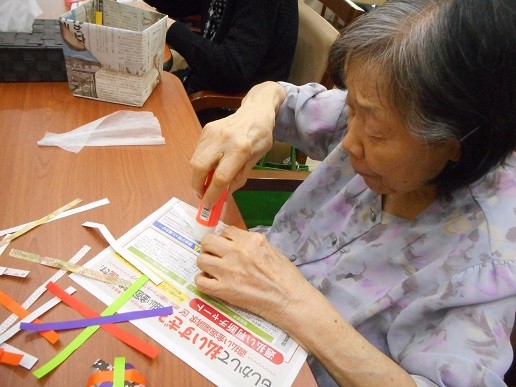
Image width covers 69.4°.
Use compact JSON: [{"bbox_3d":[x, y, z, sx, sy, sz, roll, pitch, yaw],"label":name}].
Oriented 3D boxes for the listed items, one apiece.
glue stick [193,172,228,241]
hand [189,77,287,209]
[{"bbox_3d":[-0.058,0.018,0.483,0.030,0.100,0.030,18,28,0],"label":"glue stick"},{"bbox_3d":[-0.028,-0.068,0.505,0.080,0.075,0.170,23,73,13],"label":"hand"}]

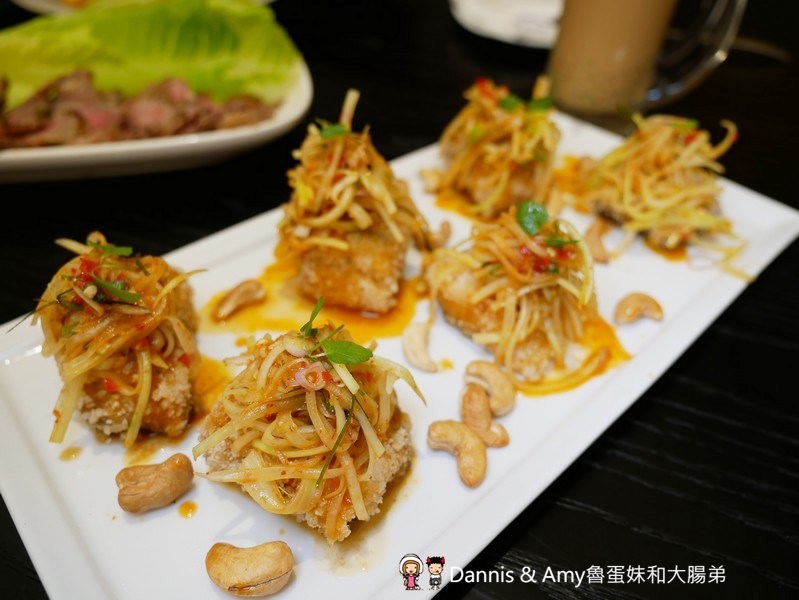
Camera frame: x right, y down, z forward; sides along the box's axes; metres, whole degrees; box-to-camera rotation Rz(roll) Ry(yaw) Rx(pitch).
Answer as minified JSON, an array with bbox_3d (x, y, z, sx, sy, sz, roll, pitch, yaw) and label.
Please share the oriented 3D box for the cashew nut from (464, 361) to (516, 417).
[{"bbox_3d":[0.038,0.034,0.239,0.015,0.012,0.027,-16,44,-20],"label":"cashew nut"}]

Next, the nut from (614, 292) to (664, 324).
[{"bbox_3d":[0.109,0.004,0.276,0.024,0.013,0.016,-7,42,-11],"label":"nut"}]

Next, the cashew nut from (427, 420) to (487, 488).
[{"bbox_3d":[0.023,0.053,0.216,0.016,0.012,0.028,-22,47,-26],"label":"cashew nut"}]

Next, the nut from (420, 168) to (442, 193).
[{"bbox_3d":[0.019,-0.071,0.359,0.015,0.012,0.025,-14,44,-18],"label":"nut"}]

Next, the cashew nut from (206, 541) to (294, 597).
[{"bbox_3d":[-0.045,0.080,0.179,0.027,0.015,0.018,1,41,-2],"label":"cashew nut"}]

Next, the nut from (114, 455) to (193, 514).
[{"bbox_3d":[-0.081,0.061,0.199,0.027,0.015,0.018,-13,44,-18],"label":"nut"}]

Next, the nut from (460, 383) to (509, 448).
[{"bbox_3d":[0.031,0.044,0.225,0.015,0.013,0.028,-12,43,-16],"label":"nut"}]

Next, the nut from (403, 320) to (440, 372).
[{"bbox_3d":[0.008,0.019,0.255,0.013,0.011,0.026,-2,41,-6],"label":"nut"}]

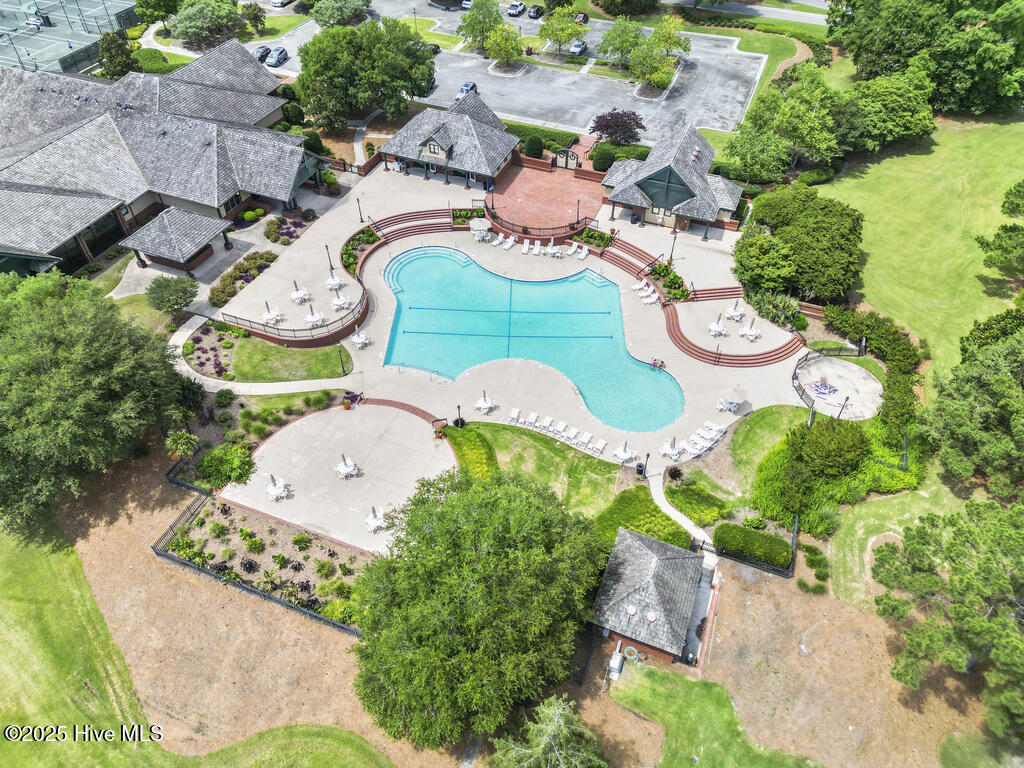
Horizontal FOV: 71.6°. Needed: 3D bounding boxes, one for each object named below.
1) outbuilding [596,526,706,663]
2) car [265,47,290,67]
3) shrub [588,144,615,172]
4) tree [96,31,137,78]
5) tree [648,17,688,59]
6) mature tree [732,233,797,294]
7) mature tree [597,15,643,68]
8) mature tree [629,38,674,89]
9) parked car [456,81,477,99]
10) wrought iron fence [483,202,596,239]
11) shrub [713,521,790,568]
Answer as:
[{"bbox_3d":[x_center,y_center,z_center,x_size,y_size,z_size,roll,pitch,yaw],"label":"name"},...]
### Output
[{"bbox_3d":[9.231,13.893,48.023,6.140,5.180,7.650,16,47,15],"label":"outbuilding"},{"bbox_3d":[-36.160,-50.260,109.260,1.870,1.570,4.700,8,46,8],"label":"car"},{"bbox_3d":[11.170,-27.240,86.110,2.650,2.750,2.650,0,45,0],"label":"shrub"},{"bbox_3d":[-57.567,-47.796,103.860,4.800,7.100,4.900,0,45,0],"label":"tree"},{"bbox_3d":[24.480,-53.450,109.380,6.100,6.100,6.100,0,45,0],"label":"tree"},{"bbox_3d":[25.142,-12.042,71.041,6.060,5.980,6.060,0,45,0],"label":"mature tree"},{"bbox_3d":[16.125,-50.256,105.471,6.500,7.500,6.300,0,45,0],"label":"mature tree"},{"bbox_3d":[20.608,-47.477,105.292,6.690,6.720,6.690,0,45,0],"label":"mature tree"},{"bbox_3d":[-6.330,-40.840,99.880,1.900,1.700,4.750,13,46,13],"label":"parked car"},{"bbox_3d":[2.394,-18.003,78.733,12.500,1.050,4.100,14,47,14],"label":"wrought iron fence"},{"bbox_3d":[17.080,11.690,50.790,5.150,1.250,2.200,15,47,14],"label":"shrub"}]

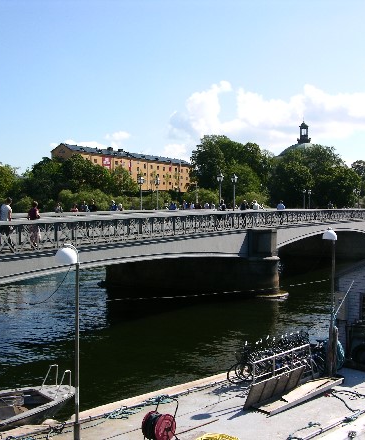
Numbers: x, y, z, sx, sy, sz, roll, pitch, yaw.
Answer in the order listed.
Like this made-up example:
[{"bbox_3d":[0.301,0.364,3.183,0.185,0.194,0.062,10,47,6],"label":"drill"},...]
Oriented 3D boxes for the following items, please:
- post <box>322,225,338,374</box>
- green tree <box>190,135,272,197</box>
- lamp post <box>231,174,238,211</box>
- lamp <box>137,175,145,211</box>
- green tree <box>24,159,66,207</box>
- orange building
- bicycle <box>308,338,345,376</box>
[{"bbox_3d":[4.370,2.449,17.672,0.480,4.420,0.420,-1,2,-43],"label":"post"},{"bbox_3d":[13.453,-13.245,164.700,22.500,20.800,20.000,0,2,0],"label":"green tree"},{"bbox_3d":[3.432,-1.273,38.879,0.420,3.500,0.420,0,2,0],"label":"lamp post"},{"bbox_3d":[-2.774,-1.335,40.279,0.420,3.450,0.420,0,2,0],"label":"lamp"},{"bbox_3d":[-41.310,-10.885,177.780,12.500,16.500,12.500,0,2,0],"label":"green tree"},{"bbox_3d":[-21.240,-20.137,250.352,10.200,16.000,88.000,1,2,29],"label":"orange building"},{"bbox_3d":[4.167,4.095,18.516,0.600,1.080,1.750,-1,2,-38],"label":"bicycle"}]

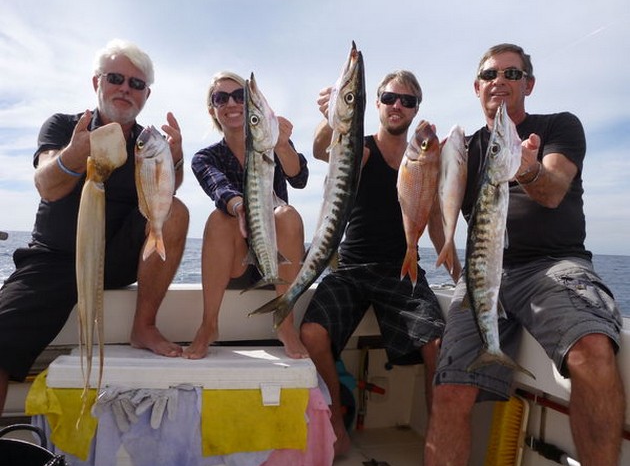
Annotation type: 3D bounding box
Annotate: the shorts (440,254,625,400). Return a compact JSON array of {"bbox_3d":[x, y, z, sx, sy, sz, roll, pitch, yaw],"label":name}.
[{"bbox_3d":[0.684,0.275,1.640,0.500,0.380,0.490,2,-1,18],"label":"shorts"}]

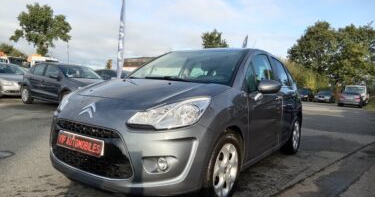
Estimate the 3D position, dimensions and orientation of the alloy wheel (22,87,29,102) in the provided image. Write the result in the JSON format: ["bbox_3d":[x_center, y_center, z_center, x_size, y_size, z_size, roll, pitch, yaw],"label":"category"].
[{"bbox_3d":[-5.525,-0.108,9.376,0.420,0.420,0.170,5,3,35],"label":"alloy wheel"}]

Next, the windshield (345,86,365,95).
[{"bbox_3d":[18.308,-0.817,29.500,1.650,0.780,0.420,5,3,32],"label":"windshield"}]

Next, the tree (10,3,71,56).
[{"bbox_3d":[-19.616,-7.407,36.000,7.200,10.700,7.200,4,3,0],"label":"tree"}]

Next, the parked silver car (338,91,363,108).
[{"bbox_3d":[15.100,0.055,25.000,1.770,1.460,4.300,5,3,31],"label":"parked silver car"}]

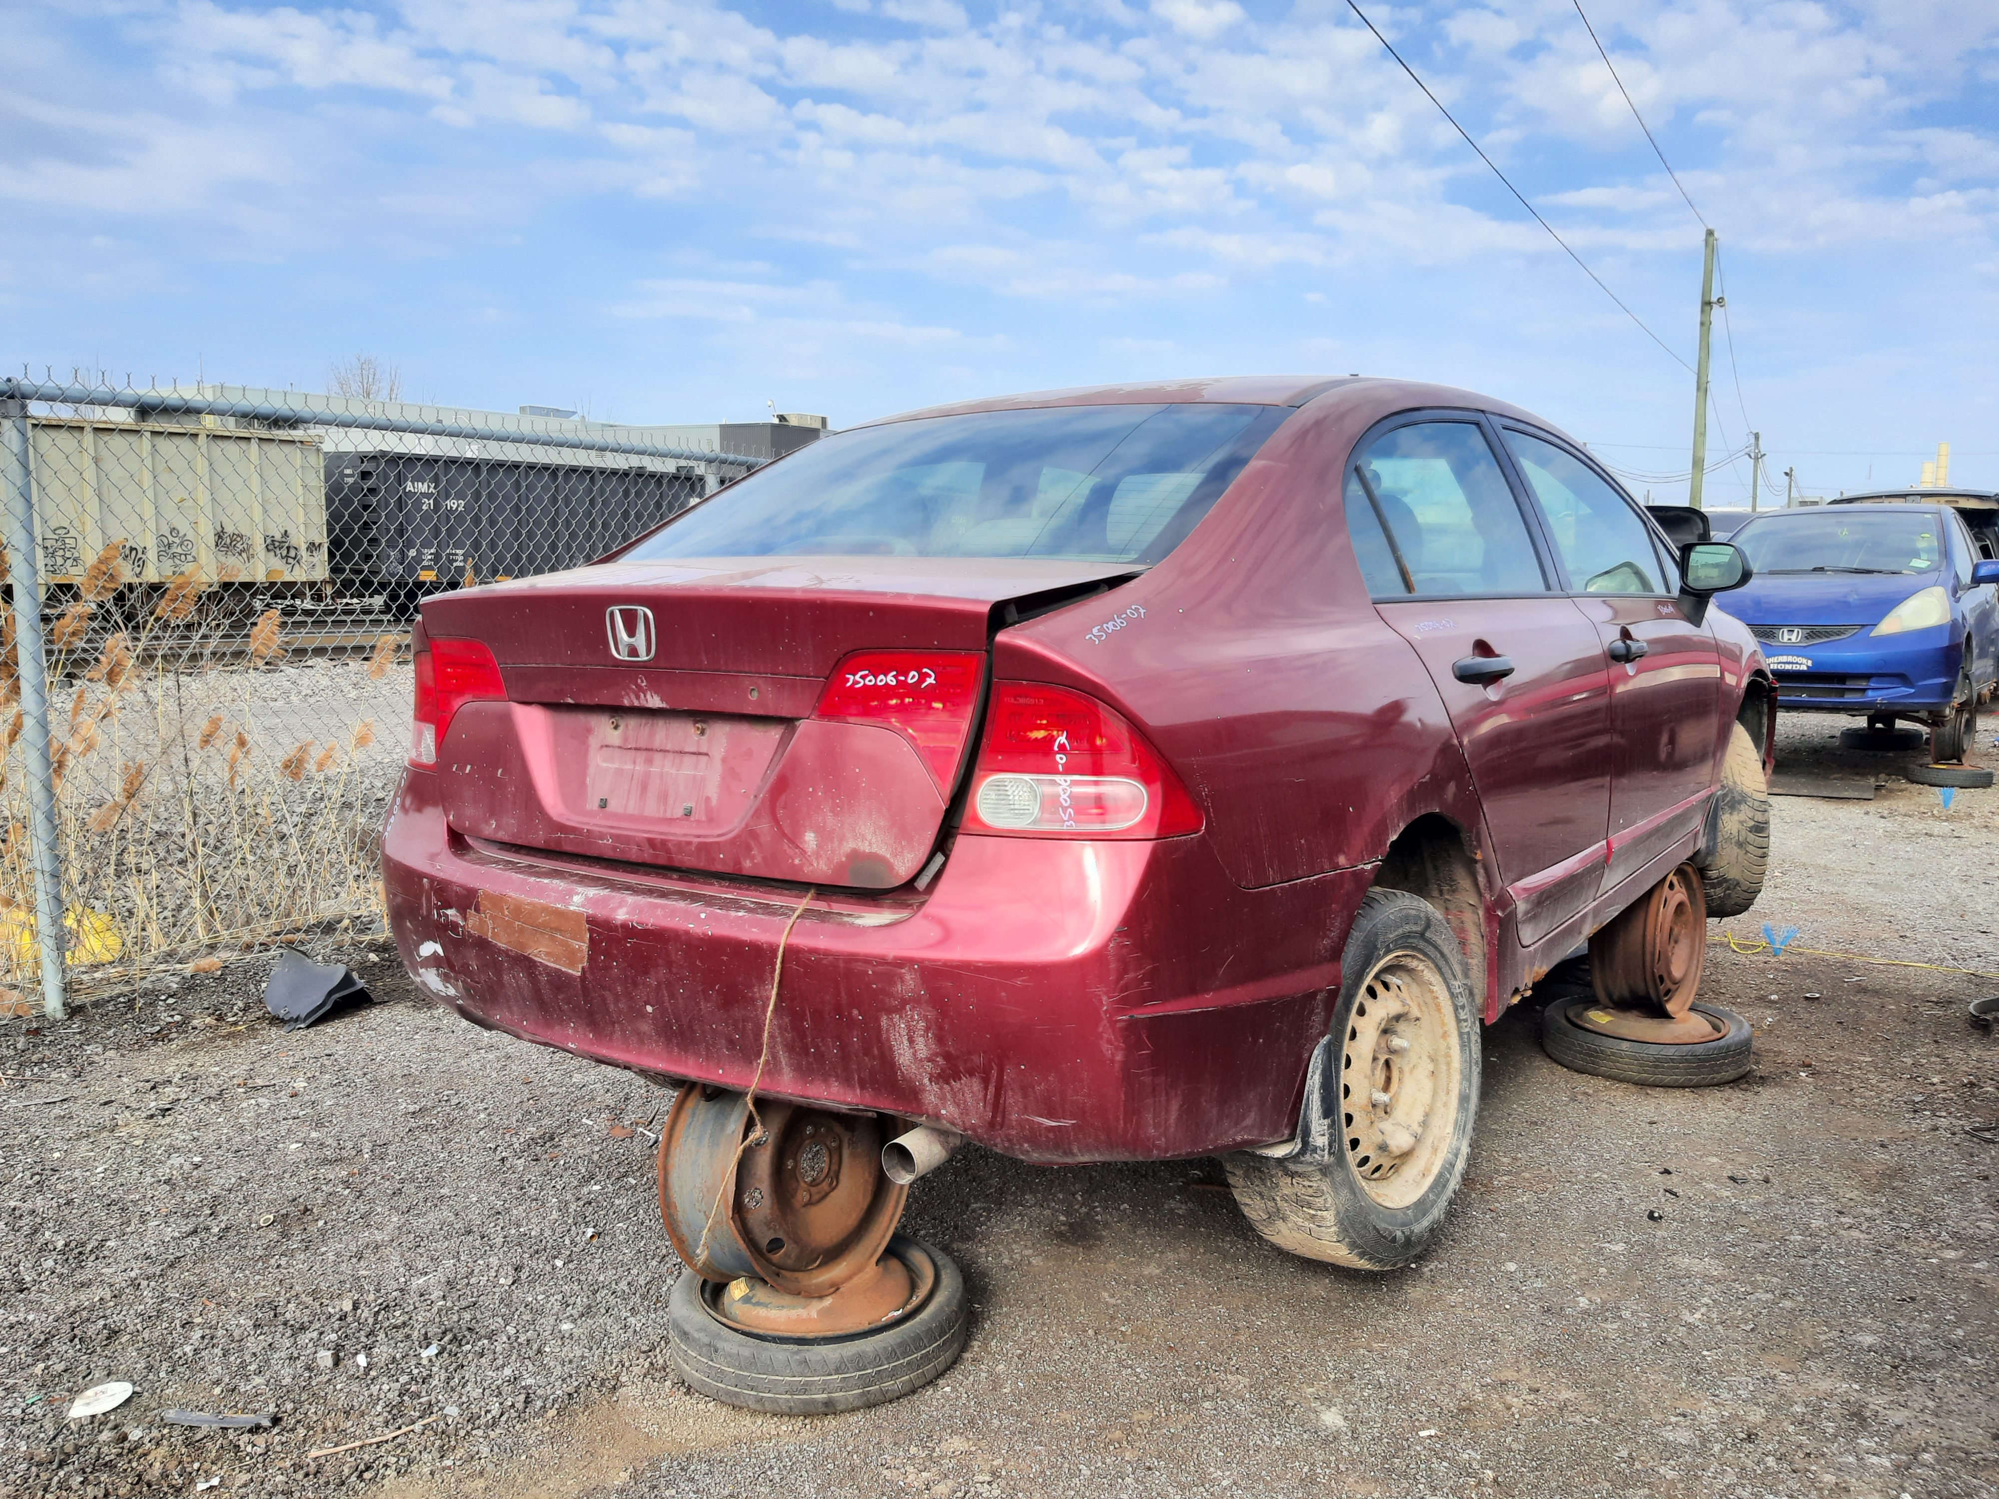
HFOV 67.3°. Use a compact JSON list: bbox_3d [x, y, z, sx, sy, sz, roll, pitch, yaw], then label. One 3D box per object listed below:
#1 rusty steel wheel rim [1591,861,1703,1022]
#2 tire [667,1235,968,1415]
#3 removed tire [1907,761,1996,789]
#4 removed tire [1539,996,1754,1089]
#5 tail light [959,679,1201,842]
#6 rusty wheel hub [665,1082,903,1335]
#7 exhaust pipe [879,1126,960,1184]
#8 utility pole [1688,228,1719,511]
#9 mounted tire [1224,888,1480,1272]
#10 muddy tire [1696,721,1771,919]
[{"bbox_3d":[1.737,0.496,4.008,0.165,0.415,0.415,2,6,45],"label":"rusty steel wheel rim"},{"bbox_3d":[-0.316,0.999,2.660,0.525,0.130,0.525,0,7,0],"label":"tire"},{"bbox_3d":[6.108,0.169,9.650,0.500,0.120,0.500,0,7,0],"label":"removed tire"},{"bbox_3d":[1.745,0.776,4.054,0.525,0.122,0.525,0,7,0],"label":"removed tire"},{"bbox_3d":[0.110,0.014,1.869,0.280,0.210,0.190,2,7,23],"label":"tail light"},{"bbox_3d":[-0.367,0.729,2.619,0.190,0.415,0.415,-8,0,40],"label":"rusty wheel hub"},{"bbox_3d":[-0.096,0.536,2.050,0.058,0.058,0.160,4,8,35],"label":"exhaust pipe"},{"bbox_3d":[15.179,-6.747,32.508,0.290,8.700,0.290,0,7,0],"label":"utility pole"},{"bbox_3d":[0.590,0.531,2.473,0.205,0.616,0.616,-2,4,40],"label":"mounted tire"},{"bbox_3d":[2.185,0.212,4.640,0.200,0.620,0.620,1,7,8],"label":"muddy tire"}]

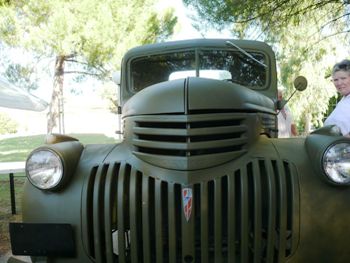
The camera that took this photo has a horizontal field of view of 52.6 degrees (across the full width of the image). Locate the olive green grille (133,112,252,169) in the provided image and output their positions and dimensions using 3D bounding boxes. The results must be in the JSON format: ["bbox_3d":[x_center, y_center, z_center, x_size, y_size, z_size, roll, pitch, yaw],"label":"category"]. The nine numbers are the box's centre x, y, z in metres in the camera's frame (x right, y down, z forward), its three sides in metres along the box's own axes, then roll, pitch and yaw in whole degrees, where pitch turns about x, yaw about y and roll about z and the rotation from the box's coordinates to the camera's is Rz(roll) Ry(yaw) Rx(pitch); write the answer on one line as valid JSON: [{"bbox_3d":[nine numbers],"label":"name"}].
[{"bbox_3d":[0.072,0.045,1.610,0.555,0.245,0.170,-1,-5,6],"label":"olive green grille"}]

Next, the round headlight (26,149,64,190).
[{"bbox_3d":[-0.600,0.173,1.630,0.190,0.190,0.100,-1,1,8],"label":"round headlight"}]

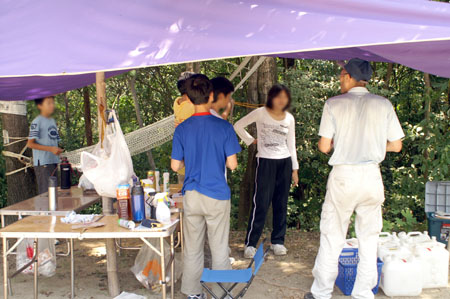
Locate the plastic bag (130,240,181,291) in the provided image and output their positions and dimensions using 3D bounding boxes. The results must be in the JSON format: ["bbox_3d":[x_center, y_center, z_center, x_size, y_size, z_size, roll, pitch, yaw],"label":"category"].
[{"bbox_3d":[-0.523,0.861,4.030,0.380,0.430,0.270,0,5,0],"label":"plastic bag"}]

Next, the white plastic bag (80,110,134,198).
[{"bbox_3d":[-0.881,0.037,3.930,0.370,0.640,0.270,0,5,0],"label":"white plastic bag"}]

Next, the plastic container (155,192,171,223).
[{"bbox_3d":[-0.441,0.414,3.710,0.108,0.222,0.085,0,5,6],"label":"plastic container"}]

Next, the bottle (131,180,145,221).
[{"bbox_3d":[-0.617,0.374,3.740,0.098,0.295,0.098,0,5,0],"label":"bottle"}]

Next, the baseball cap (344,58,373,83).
[{"bbox_3d":[0.957,-0.577,3.830,0.170,0.150,0.235,-3,16,-33],"label":"baseball cap"}]

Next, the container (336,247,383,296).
[{"bbox_3d":[1.084,0.999,4.309,0.320,0.255,0.440,0,5,0],"label":"container"}]

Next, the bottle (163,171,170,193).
[{"bbox_3d":[-0.544,0.301,4.880,0.060,0.216,0.060,0,5,0],"label":"bottle"}]

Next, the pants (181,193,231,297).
[{"bbox_3d":[-0.145,0.673,3.900,0.360,0.800,0.280,0,5,3],"label":"pants"}]

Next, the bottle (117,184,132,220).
[{"bbox_3d":[-0.734,0.378,3.810,0.096,0.270,0.094,0,5,0],"label":"bottle"}]

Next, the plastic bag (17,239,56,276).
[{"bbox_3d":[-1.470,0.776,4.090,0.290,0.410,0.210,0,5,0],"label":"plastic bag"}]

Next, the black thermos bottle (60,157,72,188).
[{"bbox_3d":[-1.575,0.226,5.200,0.105,0.318,0.105,0,5,0],"label":"black thermos bottle"}]

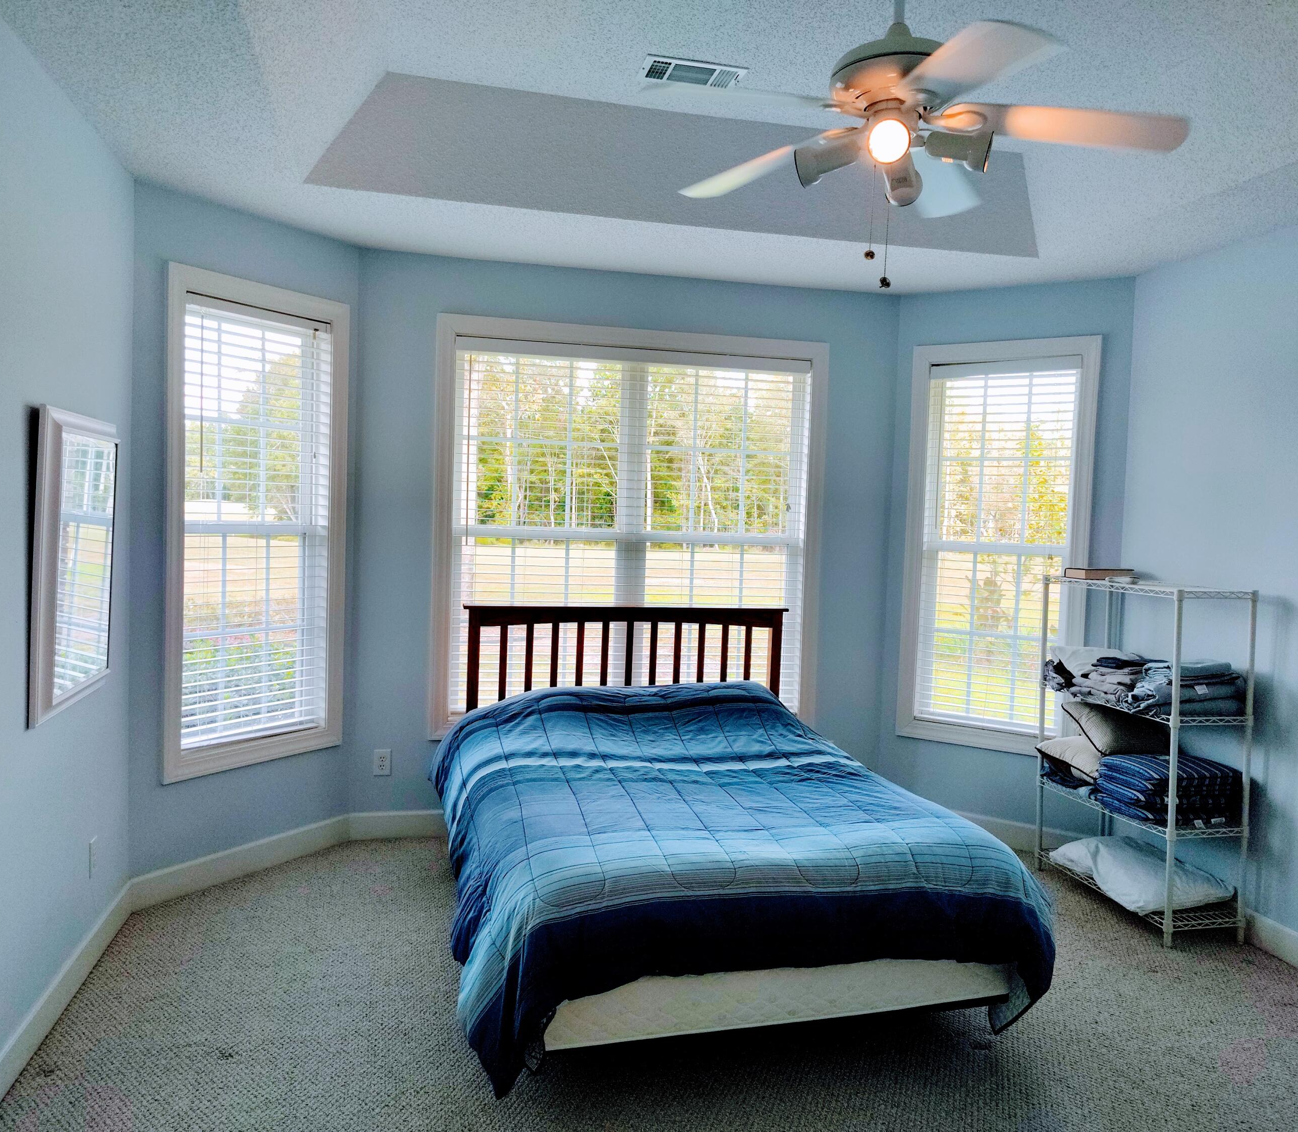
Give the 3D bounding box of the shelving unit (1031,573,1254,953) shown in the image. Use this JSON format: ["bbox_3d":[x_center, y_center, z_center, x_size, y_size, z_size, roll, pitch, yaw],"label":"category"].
[{"bbox_3d":[2.040,0.743,4.390,0.352,1.360,0.920,1,3,-12],"label":"shelving unit"}]

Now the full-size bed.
[{"bbox_3d":[0.133,0.818,3.767,1.670,1.150,2.090,1,3,-15],"label":"full-size bed"}]

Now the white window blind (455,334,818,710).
[{"bbox_3d":[-0.073,-0.152,5.239,1.790,1.817,0.060,1,3,-14],"label":"white window blind"}]

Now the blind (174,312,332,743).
[{"bbox_3d":[-1.668,-0.165,4.455,0.060,1.817,0.720,3,3,31],"label":"blind"}]

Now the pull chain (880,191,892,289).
[{"bbox_3d":[0.594,-0.830,2.626,0.024,0.266,0.024,1,3,-14],"label":"pull chain"}]

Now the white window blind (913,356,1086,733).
[{"bbox_3d":[1.759,-0.099,5.274,0.720,1.817,0.060,3,3,31],"label":"white window blind"}]

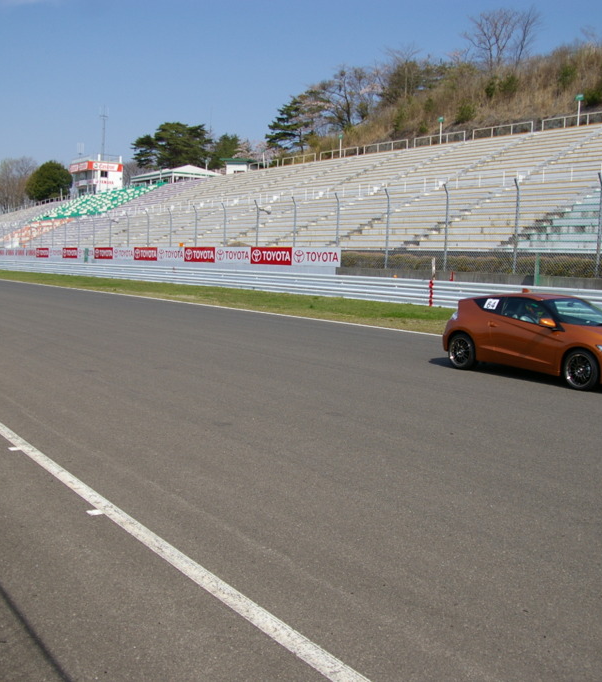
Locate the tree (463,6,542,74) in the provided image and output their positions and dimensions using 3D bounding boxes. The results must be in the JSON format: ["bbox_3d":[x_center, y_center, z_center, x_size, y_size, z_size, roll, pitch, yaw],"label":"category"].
[{"bbox_3d":[23.104,-34.175,88.721,8.800,8.600,8.000,2,7,14],"label":"tree"}]

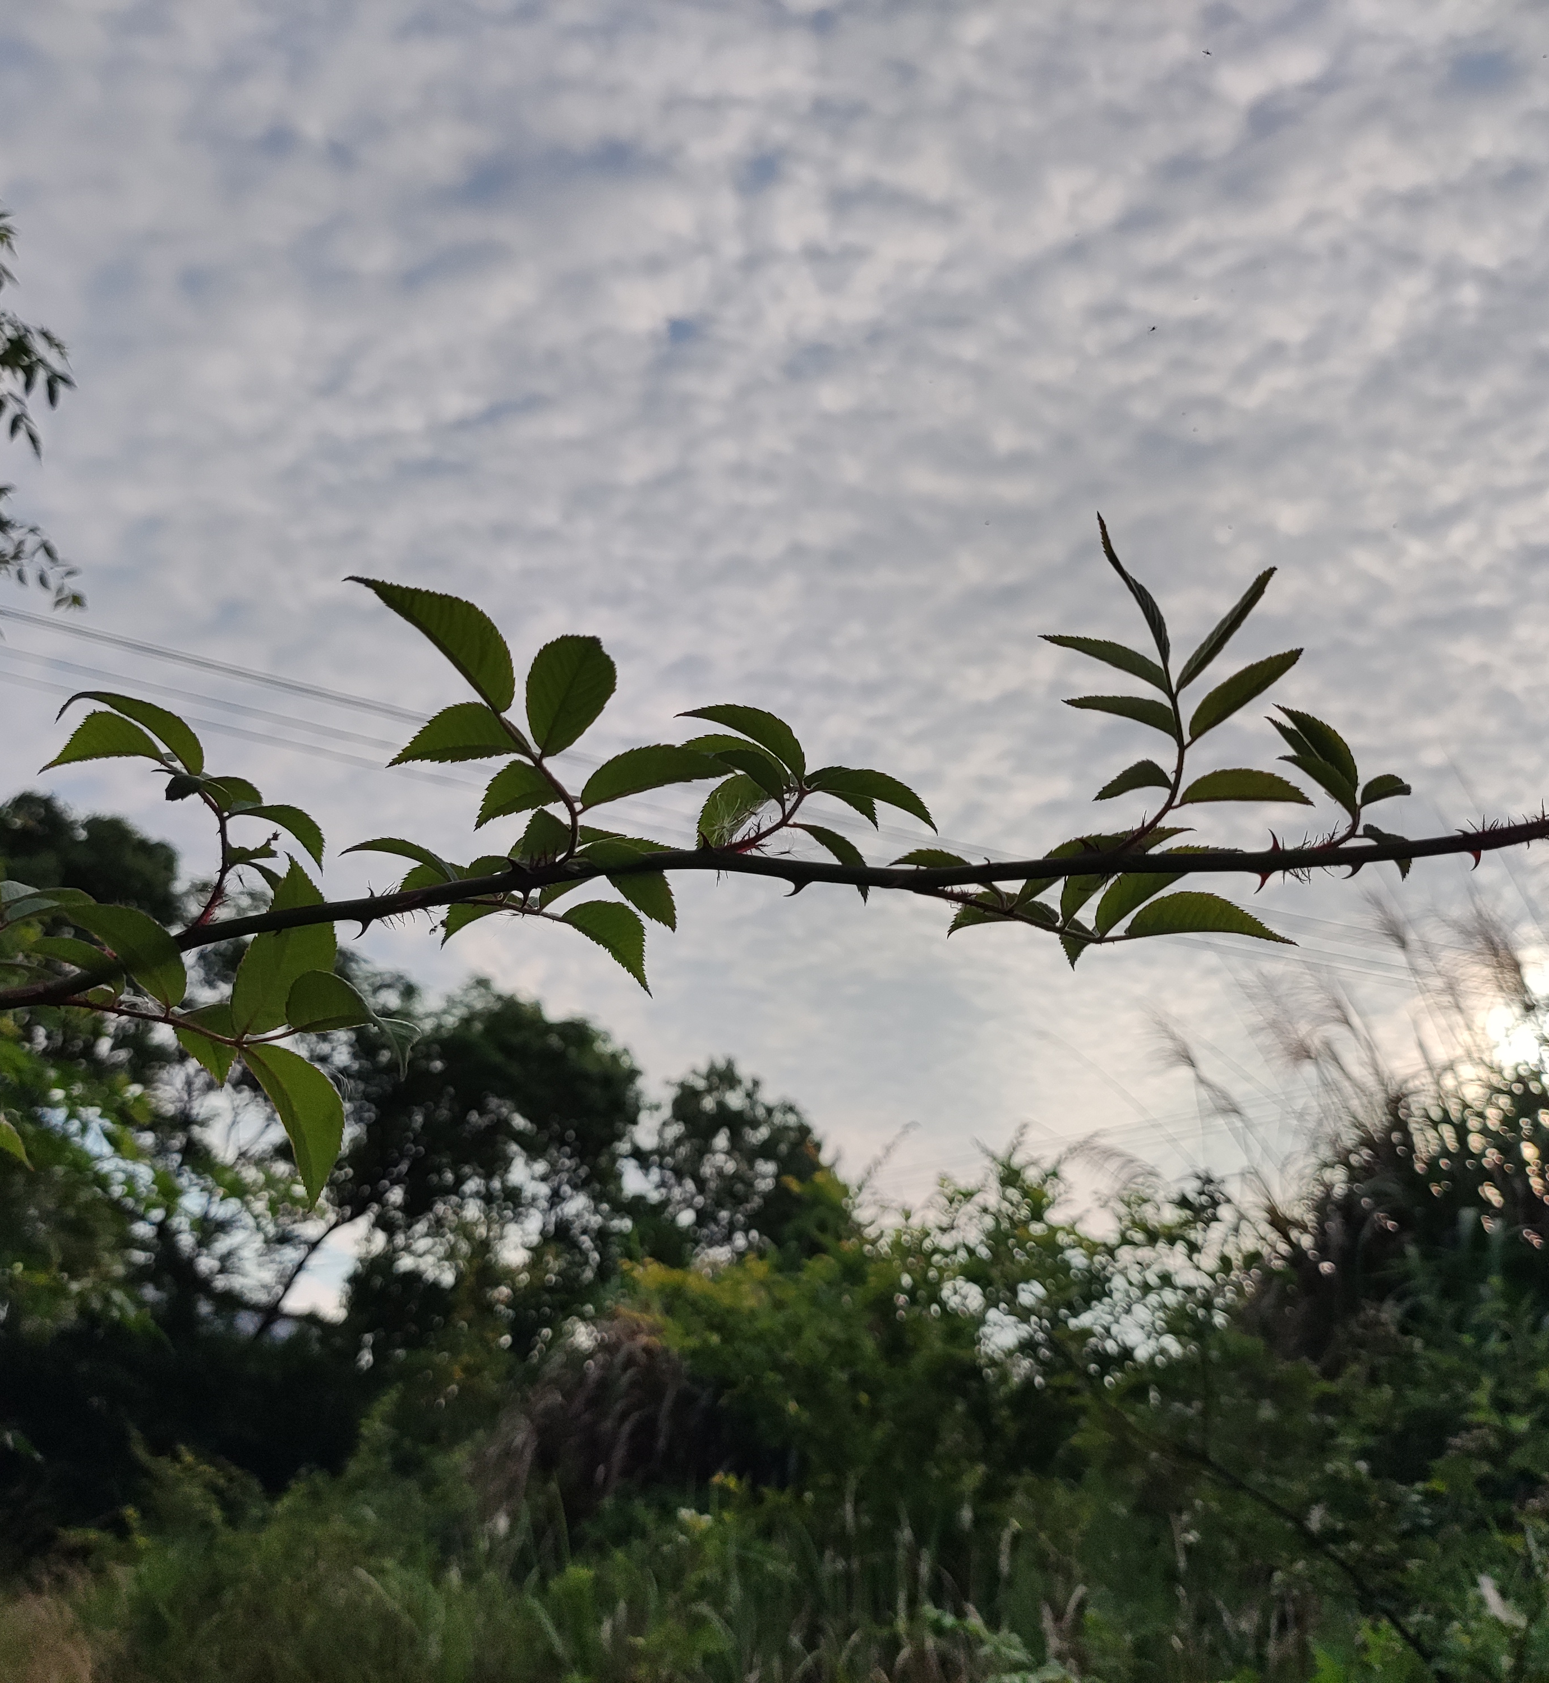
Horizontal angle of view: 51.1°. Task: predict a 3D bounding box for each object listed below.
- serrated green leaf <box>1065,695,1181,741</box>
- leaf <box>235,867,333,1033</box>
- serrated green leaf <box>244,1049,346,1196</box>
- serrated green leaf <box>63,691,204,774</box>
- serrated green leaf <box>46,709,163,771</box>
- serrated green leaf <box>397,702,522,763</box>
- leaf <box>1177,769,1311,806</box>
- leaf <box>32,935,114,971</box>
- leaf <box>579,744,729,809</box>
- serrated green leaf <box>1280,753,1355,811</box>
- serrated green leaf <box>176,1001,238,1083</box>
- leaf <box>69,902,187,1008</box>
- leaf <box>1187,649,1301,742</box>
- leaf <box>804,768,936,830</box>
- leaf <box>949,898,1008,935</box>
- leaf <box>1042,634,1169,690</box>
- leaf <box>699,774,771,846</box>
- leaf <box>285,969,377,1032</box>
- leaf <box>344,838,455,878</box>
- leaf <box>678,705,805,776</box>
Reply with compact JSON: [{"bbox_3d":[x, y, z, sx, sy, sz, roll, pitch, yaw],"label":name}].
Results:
[{"bbox_3d":[0.090,-0.033,0.420,0.031,0.005,0.013,18,-19,0],"label":"serrated green leaf"},{"bbox_3d":[-0.135,0.029,0.448,0.026,0.050,0.008,12,-5,5],"label":"leaf"},{"bbox_3d":[-0.128,0.076,0.438,0.020,0.048,0.009,-28,-6,32],"label":"serrated green leaf"},{"bbox_3d":[-0.173,-0.028,0.440,0.043,0.010,0.019,23,-43,4],"label":"serrated green leaf"},{"bbox_3d":[-0.168,-0.024,0.405,0.034,0.008,0.016,-2,-36,10],"label":"serrated green leaf"},{"bbox_3d":[-0.076,-0.026,0.387,0.032,0.006,0.019,-5,-38,6],"label":"serrated green leaf"},{"bbox_3d":[0.129,-0.015,0.444,0.038,0.007,0.017,0,-37,-5],"label":"leaf"},{"bbox_3d":[-0.165,0.029,0.382,0.023,0.006,0.015,29,-49,6],"label":"leaf"},{"bbox_3d":[-0.029,-0.015,0.385,0.038,0.006,0.018,-15,-34,-6],"label":"leaf"},{"bbox_3d":[0.144,-0.016,0.430,0.026,0.005,0.012,36,-18,6],"label":"serrated green leaf"},{"bbox_3d":[-0.156,0.056,0.446,0.018,0.008,0.027,6,-48,29],"label":"serrated green leaf"},{"bbox_3d":[-0.156,0.027,0.390,0.018,0.006,0.037,-30,-60,13],"label":"leaf"},{"bbox_3d":[0.121,-0.038,0.420,0.038,0.006,0.016,-38,-22,0],"label":"leaf"},{"bbox_3d":[0.023,-0.010,0.388,0.033,0.007,0.016,20,-28,-6],"label":"leaf"},{"bbox_3d":[0.058,0.020,0.446,0.020,0.006,0.014,-21,-50,18],"label":"leaf"},{"bbox_3d":[0.086,-0.047,0.420,0.035,0.006,0.015,23,-19,0],"label":"leaf"},{"bbox_3d":[-0.010,-0.008,0.393,0.025,0.006,0.017,-41,-45,17],"label":"leaf"},{"bbox_3d":[-0.108,0.040,0.400,0.023,0.005,0.013,-8,-34,-9],"label":"leaf"},{"bbox_3d":[-0.090,0.004,0.390,0.029,0.006,0.015,15,-23,11],"label":"leaf"},{"bbox_3d":[-0.008,-0.024,0.388,0.033,0.007,0.016,26,-28,6],"label":"leaf"}]

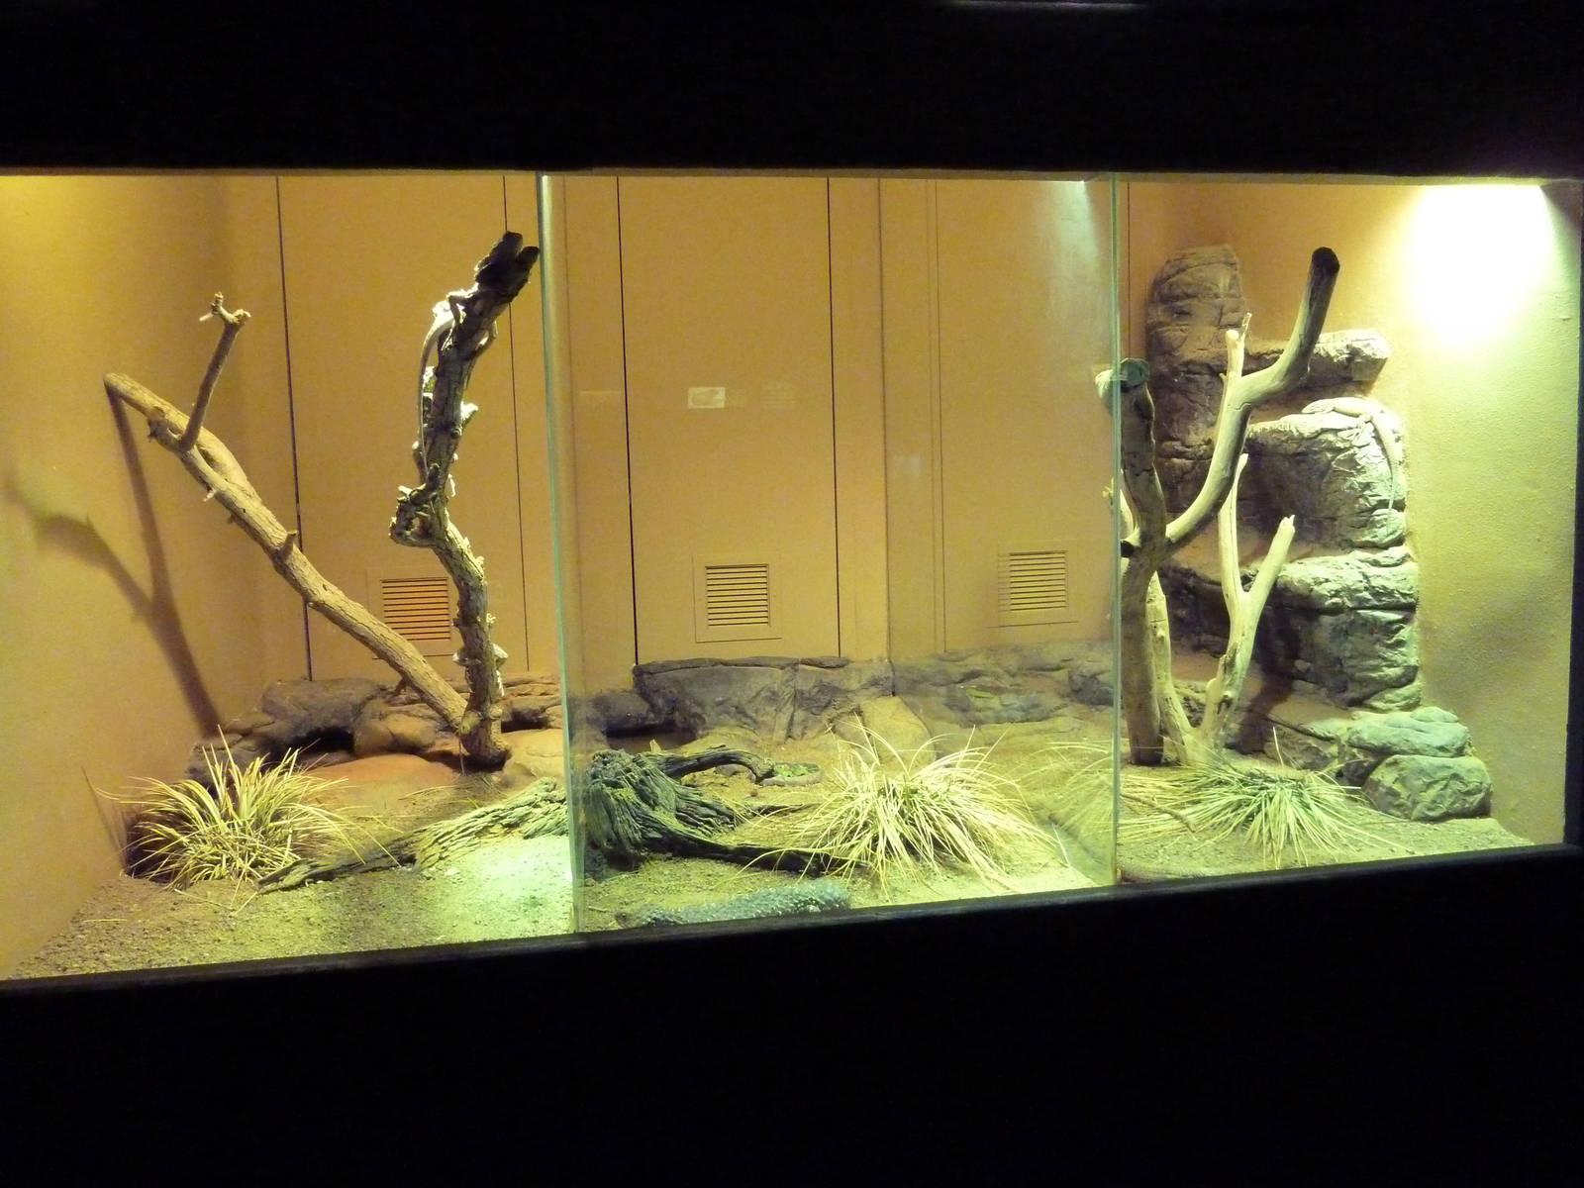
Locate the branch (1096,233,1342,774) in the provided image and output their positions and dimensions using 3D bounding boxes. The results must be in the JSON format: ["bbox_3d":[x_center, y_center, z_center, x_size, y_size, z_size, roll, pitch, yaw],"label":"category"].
[{"bbox_3d":[1.190,-0.235,3.200,0.640,1.440,0.470,-2,5,-3],"label":"branch"}]

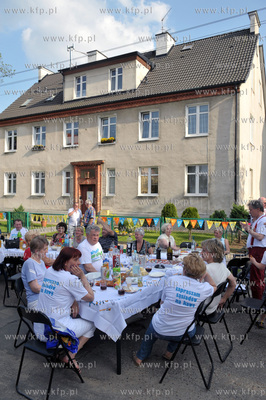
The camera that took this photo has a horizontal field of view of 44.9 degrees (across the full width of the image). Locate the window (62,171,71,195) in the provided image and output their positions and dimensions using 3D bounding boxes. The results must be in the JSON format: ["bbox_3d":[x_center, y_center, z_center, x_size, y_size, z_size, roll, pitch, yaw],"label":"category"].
[{"bbox_3d":[-4.214,-1.060,20.721,0.662,1.630,0.180,1,0,28],"label":"window"}]

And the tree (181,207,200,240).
[{"bbox_3d":[2.363,0.973,13.296,0.800,1.360,0.800,1,0,28],"label":"tree"}]

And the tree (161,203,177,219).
[{"bbox_3d":[1.660,0.870,14.400,0.760,1.560,0.760,1,0,28],"label":"tree"}]

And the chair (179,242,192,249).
[{"bbox_3d":[1.240,1.365,7.285,0.450,0.770,0.470,1,0,18],"label":"chair"}]

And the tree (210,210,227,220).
[{"bbox_3d":[3.586,1.049,13.496,0.720,1.200,0.720,1,0,28],"label":"tree"}]

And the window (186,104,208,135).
[{"bbox_3d":[3.193,-3.920,15.955,1.146,1.575,0.150,1,0,28],"label":"window"}]

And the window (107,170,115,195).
[{"bbox_3d":[-1.215,-1.000,18.249,0.527,1.533,0.150,1,0,28],"label":"window"}]

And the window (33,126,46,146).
[{"bbox_3d":[-6.300,-4.245,21.893,1.238,1.593,0.180,1,0,28],"label":"window"}]

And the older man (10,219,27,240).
[{"bbox_3d":[-2.571,1.073,7.097,0.560,1.280,0.750,1,0,7],"label":"older man"}]

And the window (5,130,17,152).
[{"bbox_3d":[-8.730,-4.242,23.212,1.215,1.631,0.180,1,0,28],"label":"window"}]

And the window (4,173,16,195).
[{"bbox_3d":[-8.752,-1.162,23.186,1.220,1.651,0.180,1,0,28],"label":"window"}]

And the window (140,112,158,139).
[{"bbox_3d":[0.939,-4.154,17.964,1.221,1.659,0.180,1,0,28],"label":"window"}]

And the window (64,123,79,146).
[{"bbox_3d":[-3.895,-4.209,20.588,1.230,1.648,0.180,1,0,28],"label":"window"}]

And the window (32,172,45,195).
[{"bbox_3d":[-6.056,-1.040,20.810,1.166,1.513,0.150,1,0,28],"label":"window"}]

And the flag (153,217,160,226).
[{"bbox_3d":[0.865,0.814,11.700,0.240,0.290,0.020,1,0,26],"label":"flag"}]

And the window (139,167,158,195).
[{"bbox_3d":[0.916,-1.047,17.937,1.214,1.639,0.180,1,0,28],"label":"window"}]

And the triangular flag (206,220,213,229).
[{"bbox_3d":[3.016,0.992,12.574,0.265,0.330,0.030,1,0,28],"label":"triangular flag"}]

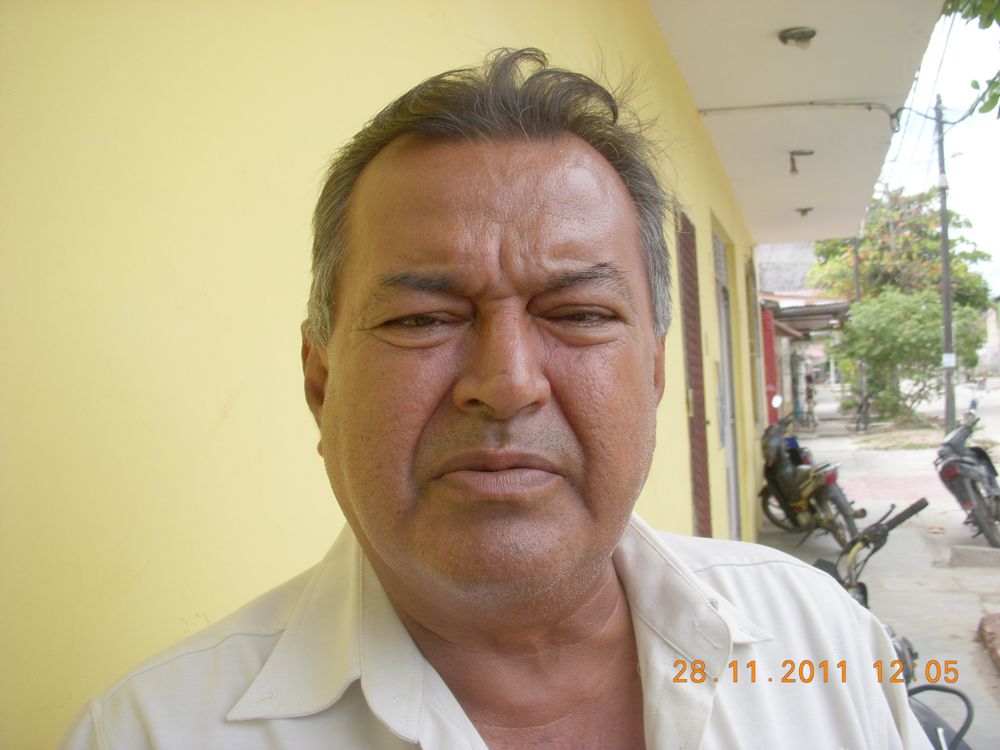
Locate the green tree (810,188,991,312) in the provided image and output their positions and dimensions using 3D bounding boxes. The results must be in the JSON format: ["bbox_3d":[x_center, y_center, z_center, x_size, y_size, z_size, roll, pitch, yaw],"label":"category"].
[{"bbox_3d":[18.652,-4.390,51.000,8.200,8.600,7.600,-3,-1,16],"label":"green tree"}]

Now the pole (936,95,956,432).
[{"bbox_3d":[11.376,-2.793,28.000,0.300,8.700,0.300,-3,-1,16],"label":"pole"}]

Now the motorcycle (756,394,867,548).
[{"bbox_3d":[2.961,0.943,10.400,0.700,1.220,1.850,-2,-1,-10],"label":"motorcycle"}]

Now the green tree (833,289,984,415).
[{"bbox_3d":[13.768,-0.792,37.000,5.000,4.300,4.600,-3,-1,16],"label":"green tree"}]

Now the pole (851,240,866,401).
[{"bbox_3d":[15.697,-2.558,48.000,0.260,8.000,0.260,-3,-1,16],"label":"pole"}]

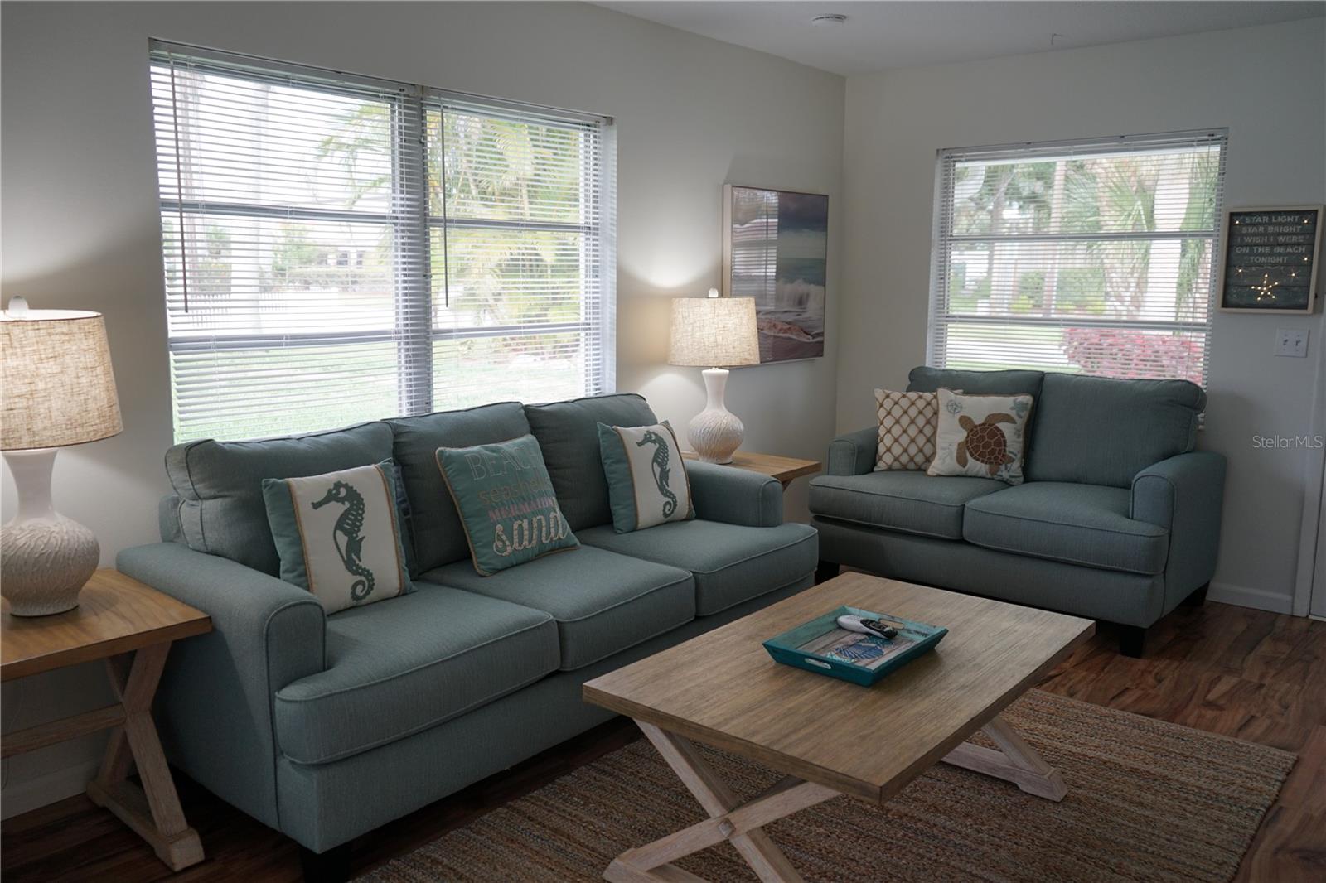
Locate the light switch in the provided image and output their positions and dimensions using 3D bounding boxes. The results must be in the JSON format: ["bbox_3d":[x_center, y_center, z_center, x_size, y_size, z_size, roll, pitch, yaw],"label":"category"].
[{"bbox_3d":[2.618,-0.409,4.292,0.116,0.115,0.016,8,12,40],"label":"light switch"}]

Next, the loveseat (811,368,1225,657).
[{"bbox_3d":[1.560,0.203,4.612,1.520,0.990,0.930,8,12,38],"label":"loveseat"}]

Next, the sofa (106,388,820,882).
[{"bbox_3d":[-0.466,0.416,3.325,0.940,0.970,2.070,9,13,41],"label":"sofa"}]

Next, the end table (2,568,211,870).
[{"bbox_3d":[-1.507,0.731,2.485,0.600,0.614,0.610,8,12,40],"label":"end table"}]

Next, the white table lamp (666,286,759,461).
[{"bbox_3d":[0.218,-0.286,4.491,0.400,0.750,0.400,0,9,0],"label":"white table lamp"}]

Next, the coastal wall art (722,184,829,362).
[{"bbox_3d":[0.570,-0.817,5.143,0.050,0.845,0.850,8,12,40],"label":"coastal wall art"}]

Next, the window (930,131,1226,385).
[{"bbox_3d":[1.910,-0.769,4.920,1.320,1.280,0.100,8,12,40],"label":"window"}]

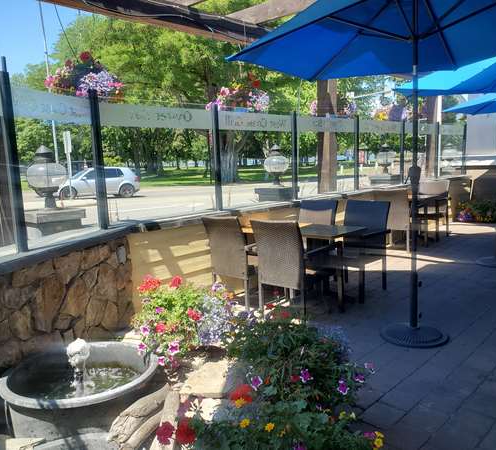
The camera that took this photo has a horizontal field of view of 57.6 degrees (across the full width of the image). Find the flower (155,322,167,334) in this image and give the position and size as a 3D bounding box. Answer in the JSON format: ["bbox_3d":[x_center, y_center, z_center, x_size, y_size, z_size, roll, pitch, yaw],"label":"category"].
[{"bbox_3d":[-0.547,0.640,2.800,0.075,0.072,0.065,-4,9,-12],"label":"flower"}]

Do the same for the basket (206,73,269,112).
[{"bbox_3d":[-0.134,-1.611,5.481,0.660,0.520,0.700,-2,8,0],"label":"basket"}]

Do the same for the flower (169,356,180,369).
[{"bbox_3d":[-0.388,0.726,2.380,0.060,0.060,0.045,-4,8,-10],"label":"flower"}]

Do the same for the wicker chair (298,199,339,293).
[{"bbox_3d":[0.638,0.196,5.320,0.570,0.940,0.640,6,12,45],"label":"wicker chair"}]

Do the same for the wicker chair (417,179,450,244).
[{"bbox_3d":[3.076,-0.259,7.774,0.560,0.940,0.640,6,12,45],"label":"wicker chair"}]

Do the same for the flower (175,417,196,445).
[{"bbox_3d":[-0.241,0.797,1.740,0.080,0.080,0.065,-4,8,-9],"label":"flower"}]

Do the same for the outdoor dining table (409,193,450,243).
[{"bbox_3d":[2.750,-0.087,7.393,0.660,0.740,0.660,6,12,44],"label":"outdoor dining table"}]

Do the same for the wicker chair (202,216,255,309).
[{"bbox_3d":[-0.048,0.331,4.592,0.560,0.930,0.630,6,12,44],"label":"wicker chair"}]

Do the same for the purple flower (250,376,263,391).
[{"bbox_3d":[0.041,0.806,2.300,0.060,0.070,0.050,-2,8,0],"label":"purple flower"}]

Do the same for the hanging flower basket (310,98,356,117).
[{"bbox_3d":[1.332,-1.854,7.022,0.660,0.420,0.680,6,12,44],"label":"hanging flower basket"}]

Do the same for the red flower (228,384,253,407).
[{"bbox_3d":[-0.039,0.835,2.200,0.112,0.105,0.095,-2,8,-2],"label":"red flower"}]

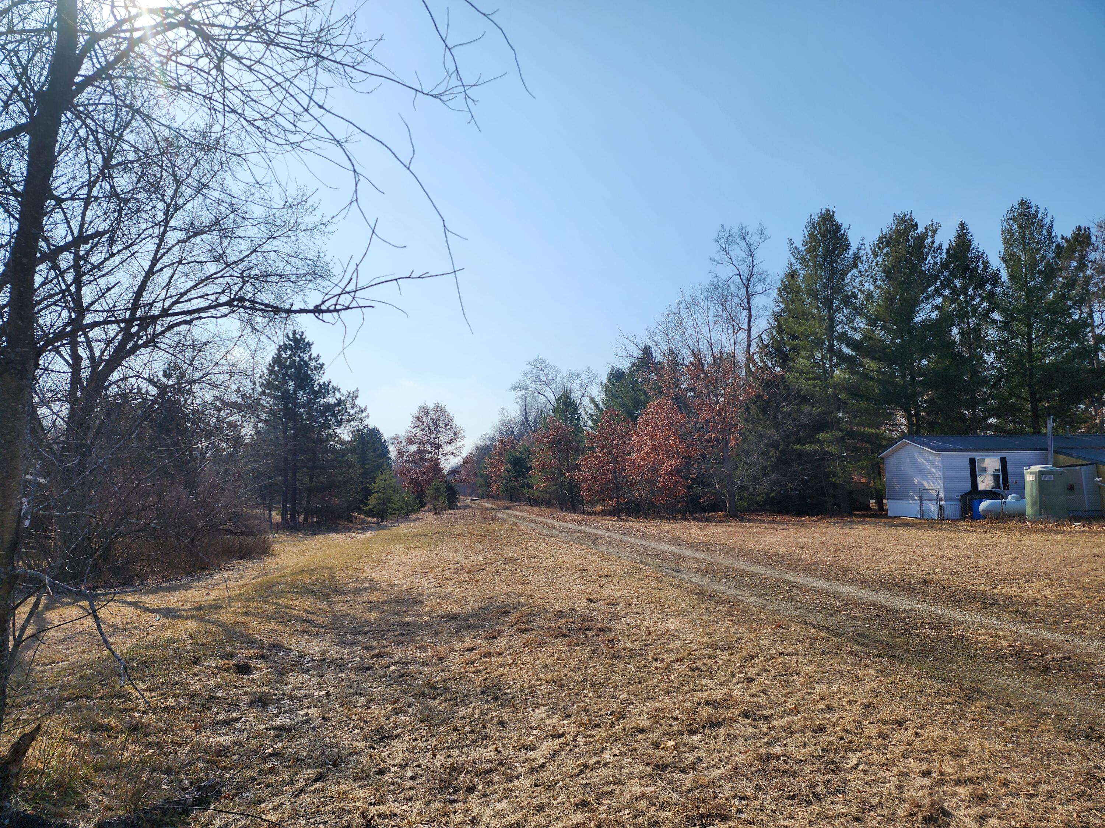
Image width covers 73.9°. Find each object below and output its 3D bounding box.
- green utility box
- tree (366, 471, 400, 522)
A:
[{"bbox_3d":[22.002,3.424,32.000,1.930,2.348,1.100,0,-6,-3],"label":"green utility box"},{"bbox_3d":[-11.036,5.372,48.000,2.200,3.450,2.200,0,-6,-3],"label":"tree"}]

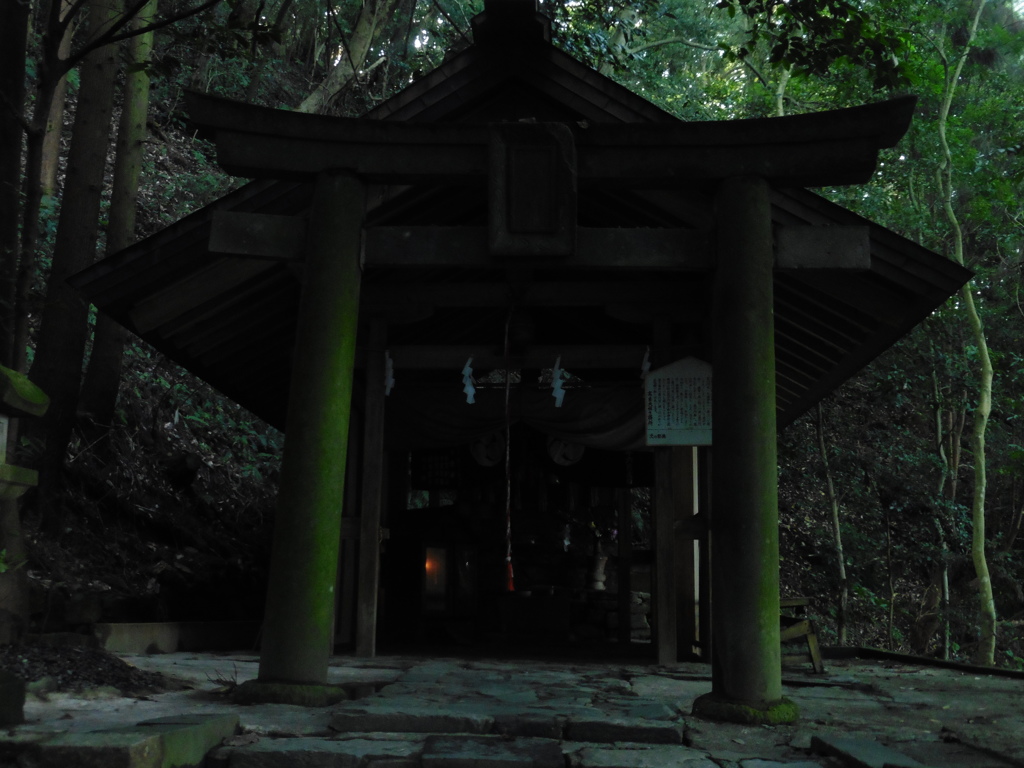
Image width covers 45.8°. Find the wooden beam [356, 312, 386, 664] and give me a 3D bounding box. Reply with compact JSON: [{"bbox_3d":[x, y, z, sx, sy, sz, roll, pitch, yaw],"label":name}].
[{"bbox_3d":[-0.950,0.699,8.316,0.115,2.293,0.115,0,-11,3],"label":"wooden beam"}]

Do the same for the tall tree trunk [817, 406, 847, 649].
[{"bbox_3d":[2.873,1.237,10.895,0.140,2.177,0.120,-3,-11,3],"label":"tall tree trunk"}]

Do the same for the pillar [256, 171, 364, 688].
[{"bbox_3d":[-1.010,0.180,6.311,0.335,2.696,0.335,3,-10,4],"label":"pillar"}]

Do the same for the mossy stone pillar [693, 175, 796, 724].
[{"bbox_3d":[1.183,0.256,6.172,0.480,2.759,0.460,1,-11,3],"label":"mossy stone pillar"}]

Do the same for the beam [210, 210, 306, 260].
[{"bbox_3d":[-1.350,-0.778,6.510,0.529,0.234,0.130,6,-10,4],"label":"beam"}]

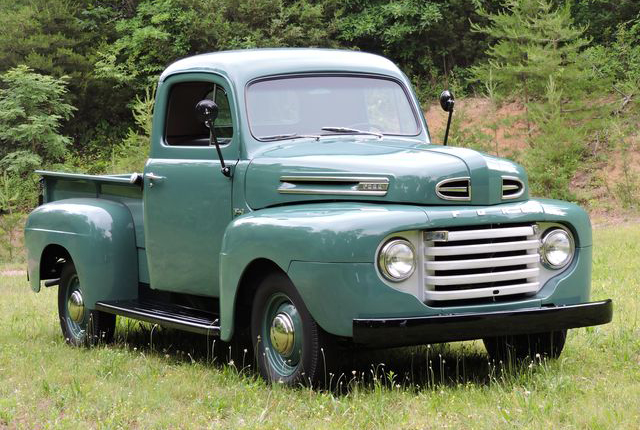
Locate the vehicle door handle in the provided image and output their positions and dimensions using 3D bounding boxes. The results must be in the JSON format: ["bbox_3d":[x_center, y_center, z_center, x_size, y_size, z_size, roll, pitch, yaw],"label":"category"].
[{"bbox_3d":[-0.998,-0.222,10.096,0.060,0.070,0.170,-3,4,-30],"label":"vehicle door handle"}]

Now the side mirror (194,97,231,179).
[{"bbox_3d":[-0.611,-0.440,9.456,0.200,0.460,0.100,-1,4,-8],"label":"side mirror"}]

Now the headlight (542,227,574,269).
[{"bbox_3d":[1.265,0.182,8.908,0.210,0.210,0.090,-3,4,-30],"label":"headlight"}]

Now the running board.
[{"bbox_3d":[-0.877,0.615,10.143,0.280,0.060,1.740,-3,4,-30],"label":"running board"}]

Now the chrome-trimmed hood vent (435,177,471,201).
[{"bbox_3d":[0.676,-0.129,8.493,0.190,0.125,0.060,-2,4,-14],"label":"chrome-trimmed hood vent"}]

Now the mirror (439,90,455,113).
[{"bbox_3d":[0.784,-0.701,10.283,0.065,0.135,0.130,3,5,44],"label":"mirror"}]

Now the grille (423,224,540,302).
[{"bbox_3d":[0.831,0.240,8.644,0.740,0.370,0.100,-3,4,-30],"label":"grille"}]

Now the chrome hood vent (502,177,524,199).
[{"bbox_3d":[1.009,-0.147,8.688,0.060,0.125,0.190,3,5,44],"label":"chrome hood vent"}]

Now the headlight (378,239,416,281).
[{"bbox_3d":[0.385,0.228,8.393,0.210,0.210,0.090,-3,4,-30],"label":"headlight"}]

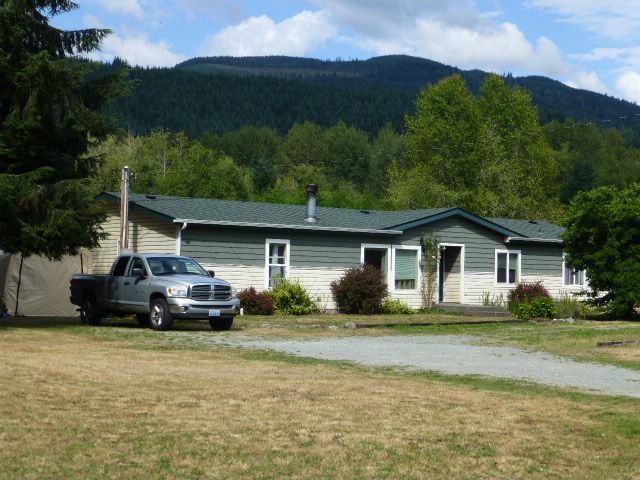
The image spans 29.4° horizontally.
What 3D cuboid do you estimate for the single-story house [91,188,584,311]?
[{"bbox_3d":[1.203,0.691,47.036,21.090,4.030,9.440,3,-3,-37],"label":"single-story house"}]

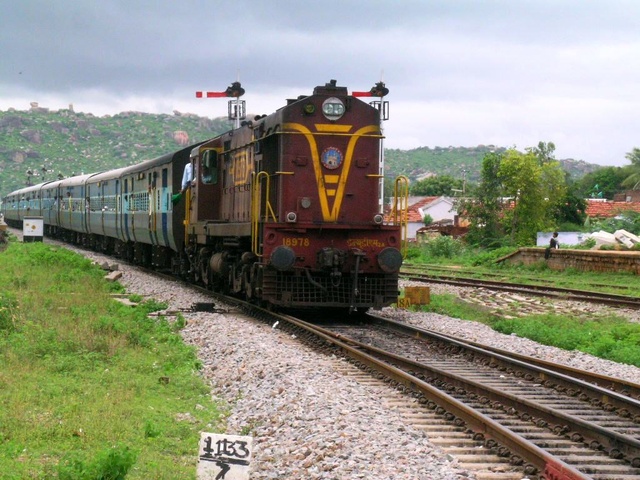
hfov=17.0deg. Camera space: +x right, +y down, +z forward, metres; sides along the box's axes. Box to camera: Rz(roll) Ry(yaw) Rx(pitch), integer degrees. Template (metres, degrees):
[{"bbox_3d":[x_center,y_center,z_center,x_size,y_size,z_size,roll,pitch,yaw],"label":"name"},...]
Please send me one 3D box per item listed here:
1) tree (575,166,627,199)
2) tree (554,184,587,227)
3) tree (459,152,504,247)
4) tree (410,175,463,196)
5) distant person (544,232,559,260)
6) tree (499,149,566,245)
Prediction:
[{"bbox_3d":[26.811,-3.919,205.000,5.162,6.213,5.000,0,1,0],"label":"tree"},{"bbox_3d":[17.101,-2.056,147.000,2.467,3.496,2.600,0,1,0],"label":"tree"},{"bbox_3d":[10.103,-2.486,135.000,3.021,6.043,3.100,0,1,0],"label":"tree"},{"bbox_3d":[11.136,-3.584,205.000,5.162,5.353,5.000,0,1,0],"label":"tree"},{"bbox_3d":[10.283,0.261,95.000,0.580,1.205,0.450,0,1,-17],"label":"distant person"},{"bbox_3d":[13.079,-2.554,132.000,4.185,6.155,4.200,0,1,0],"label":"tree"}]

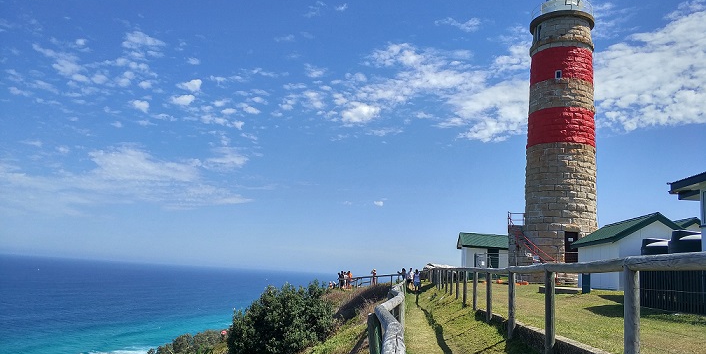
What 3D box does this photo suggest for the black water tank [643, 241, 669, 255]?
[{"bbox_3d":[10.543,2.950,17.546,2.300,1.950,2.300,-2,-12,31],"label":"black water tank"}]

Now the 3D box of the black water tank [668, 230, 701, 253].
[{"bbox_3d":[9.742,2.374,14.547,2.300,1.950,2.300,-3,-12,33],"label":"black water tank"}]

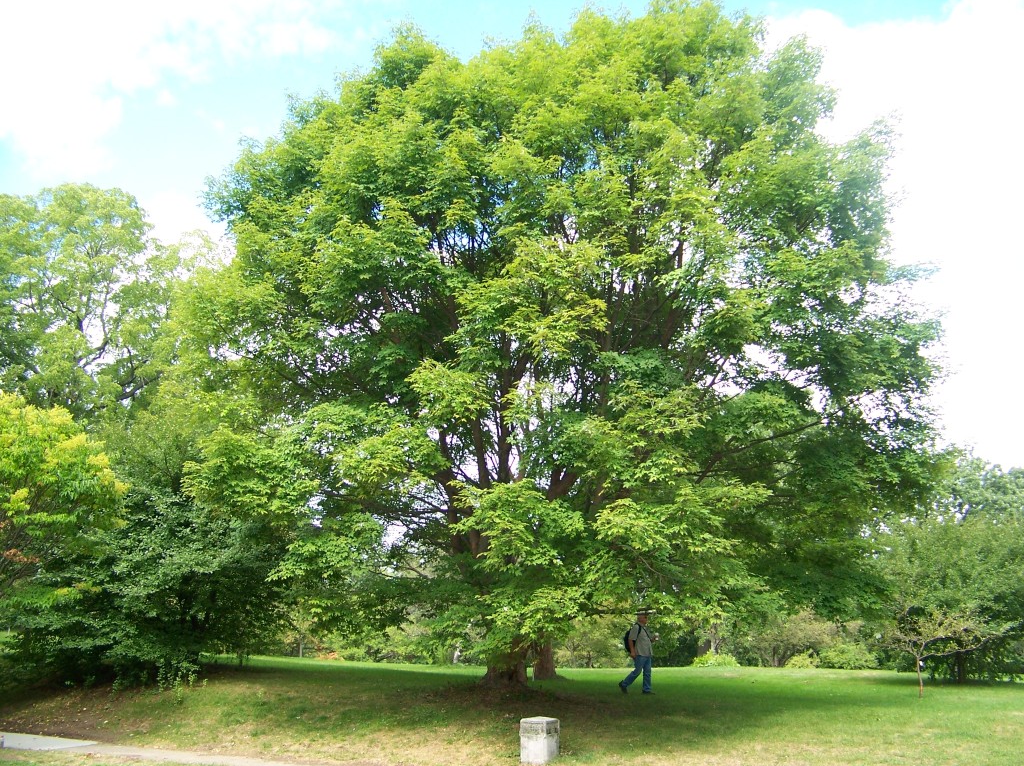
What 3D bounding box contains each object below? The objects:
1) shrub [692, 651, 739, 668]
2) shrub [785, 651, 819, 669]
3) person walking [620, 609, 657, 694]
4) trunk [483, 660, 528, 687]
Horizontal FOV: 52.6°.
[{"bbox_3d":[7.174,9.747,36.500,1.750,0.600,1.300,0,-13,0],"label":"shrub"},{"bbox_3d":[9.926,9.514,35.500,1.200,0.650,1.050,0,-13,0],"label":"shrub"},{"bbox_3d":[2.711,5.720,22.100,0.820,1.800,0.600,-3,-13,12],"label":"person walking"},{"bbox_3d":[-0.148,6.644,23.600,1.050,0.660,0.950,0,-13,0],"label":"trunk"}]

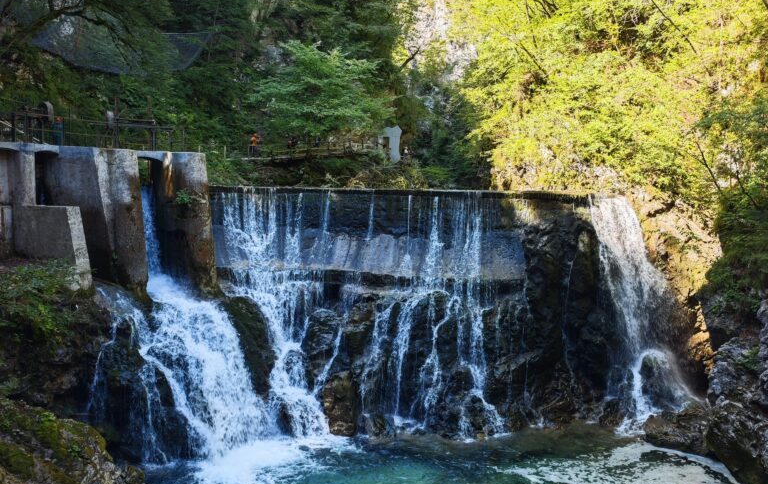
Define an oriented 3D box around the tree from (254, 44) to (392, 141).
[{"bbox_3d":[-4.480,-10.620,48.000,9.700,7.100,8.000,0,-1,0],"label":"tree"}]

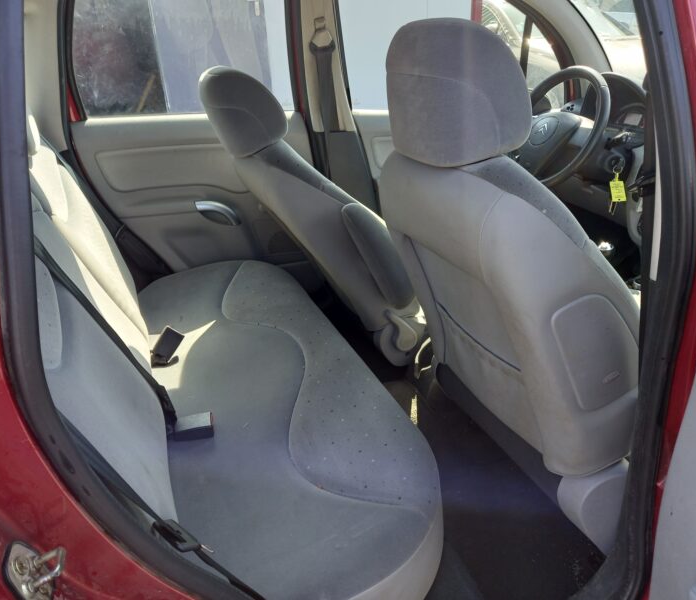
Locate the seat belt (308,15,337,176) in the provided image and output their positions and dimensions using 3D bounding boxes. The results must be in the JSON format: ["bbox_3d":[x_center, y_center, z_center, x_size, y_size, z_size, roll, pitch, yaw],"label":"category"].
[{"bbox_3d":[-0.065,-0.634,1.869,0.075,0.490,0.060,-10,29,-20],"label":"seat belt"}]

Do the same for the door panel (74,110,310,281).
[{"bbox_3d":[-0.471,-0.303,1.876,0.690,0.600,0.090,-10,22,-20],"label":"door panel"}]

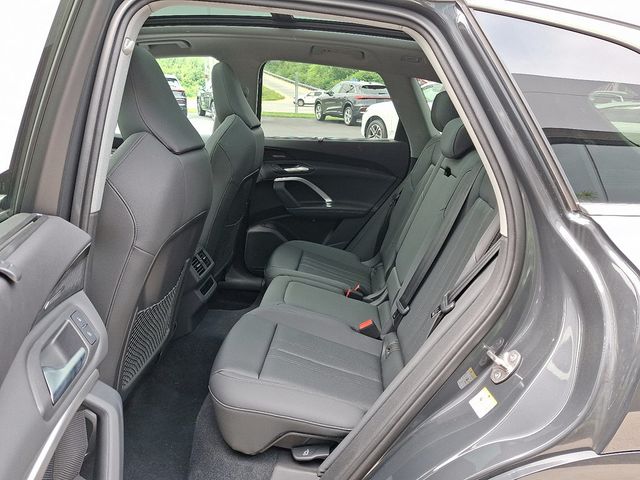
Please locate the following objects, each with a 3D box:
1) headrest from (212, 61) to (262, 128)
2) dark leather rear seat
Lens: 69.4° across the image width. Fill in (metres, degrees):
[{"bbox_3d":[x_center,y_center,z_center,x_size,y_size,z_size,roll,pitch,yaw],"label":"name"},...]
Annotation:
[{"bbox_3d":[-0.322,-0.568,1.812,0.170,0.254,0.278,1,18,3],"label":"headrest"},{"bbox_3d":[0.135,-0.043,1.559,0.803,0.819,1.329,1,18,3],"label":"dark leather rear seat"}]

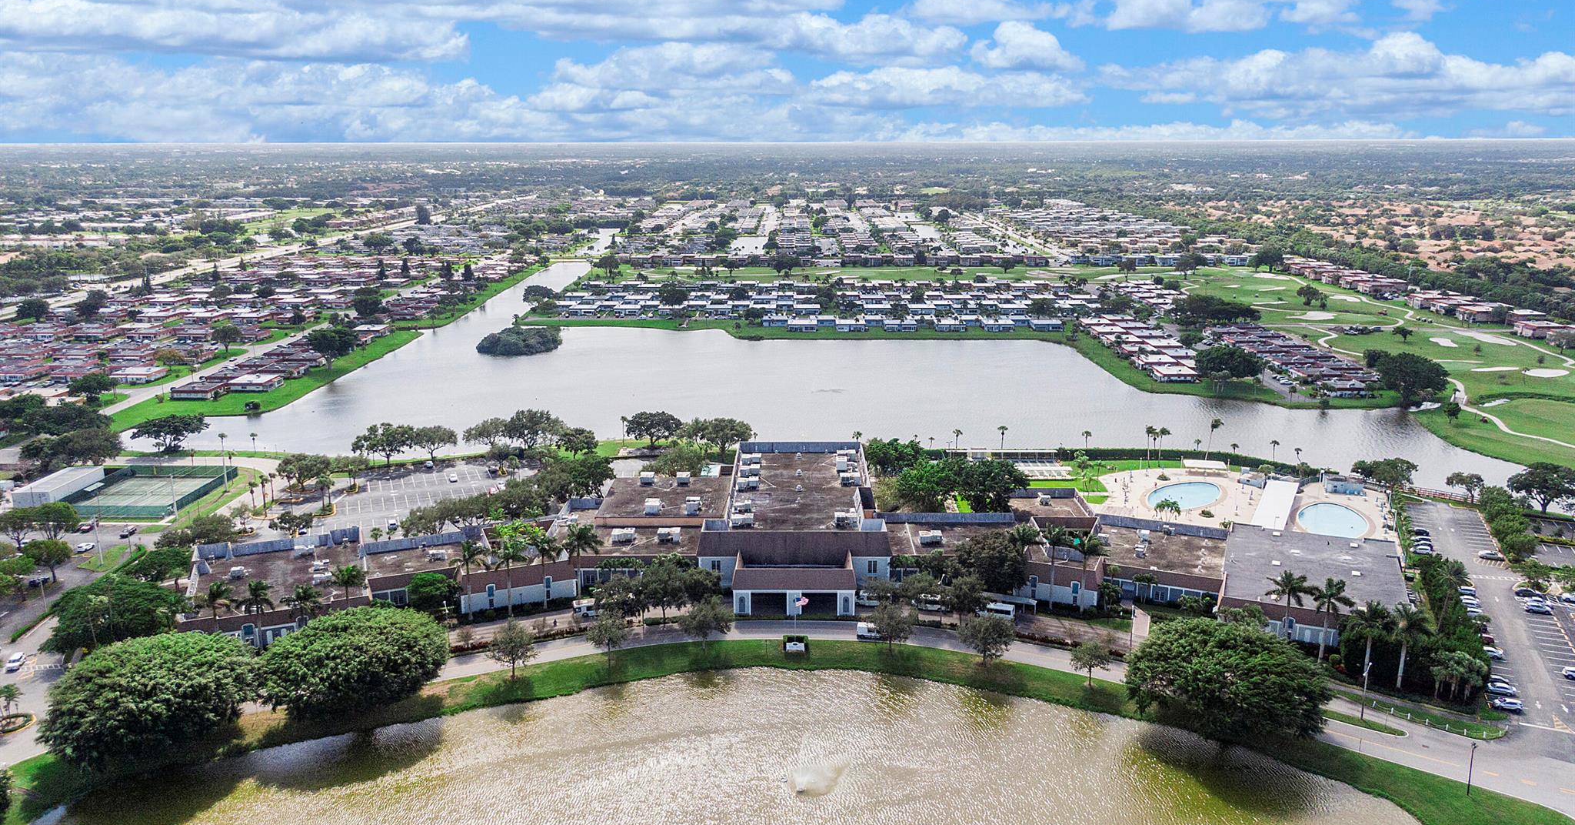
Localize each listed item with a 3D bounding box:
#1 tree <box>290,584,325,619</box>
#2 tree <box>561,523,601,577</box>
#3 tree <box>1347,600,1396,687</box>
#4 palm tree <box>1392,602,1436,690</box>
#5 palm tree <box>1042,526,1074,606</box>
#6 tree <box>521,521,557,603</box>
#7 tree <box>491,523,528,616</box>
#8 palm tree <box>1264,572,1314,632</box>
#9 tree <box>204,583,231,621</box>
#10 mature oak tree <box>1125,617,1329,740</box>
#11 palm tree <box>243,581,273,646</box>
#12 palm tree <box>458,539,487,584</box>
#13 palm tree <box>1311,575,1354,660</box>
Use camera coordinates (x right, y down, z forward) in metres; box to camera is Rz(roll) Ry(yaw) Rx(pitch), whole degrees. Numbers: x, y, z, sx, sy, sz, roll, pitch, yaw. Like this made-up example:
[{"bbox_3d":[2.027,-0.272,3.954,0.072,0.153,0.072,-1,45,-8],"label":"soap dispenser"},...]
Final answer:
[{"bbox_3d":[-91.470,37.980,205.060,6.800,11.900,6.800,0,14,0],"label":"tree"},{"bbox_3d":[-43.200,31.830,229.520,8.580,18.380,8.580,-3,14,-11],"label":"tree"},{"bbox_3d":[100.700,39.840,188.800,8.000,15.300,8.000,0,14,0],"label":"tree"},{"bbox_3d":[109.280,41.190,192.520,7.620,17.260,7.620,8,17,31],"label":"palm tree"},{"bbox_3d":[55.350,32.250,225.660,7.560,18.770,7.560,3,15,14],"label":"palm tree"},{"bbox_3d":[-50.770,31.920,227.350,7.860,19.310,7.860,-4,15,-13],"label":"tree"},{"bbox_3d":[-54.930,31.950,215.790,7.200,18.200,7.200,0,14,0],"label":"tree"},{"bbox_3d":[95.280,37.750,208.680,9.320,16.130,9.320,7,16,25],"label":"palm tree"},{"bbox_3d":[-107.890,39.240,207.560,6.150,15.190,6.150,-8,16,-28],"label":"tree"},{"bbox_3d":[70.500,42.850,176.070,31.300,15.800,28.500,0,14,0],"label":"mature oak tree"},{"bbox_3d":[-98.380,37.680,202.390,6.400,13.800,6.400,0,14,0],"label":"palm tree"},{"bbox_3d":[-62.460,33.110,214.930,6.600,16.400,6.600,0,14,0],"label":"palm tree"},{"bbox_3d":[100.780,38.560,203.590,8.070,17.020,8.070,7,16,27],"label":"palm tree"}]

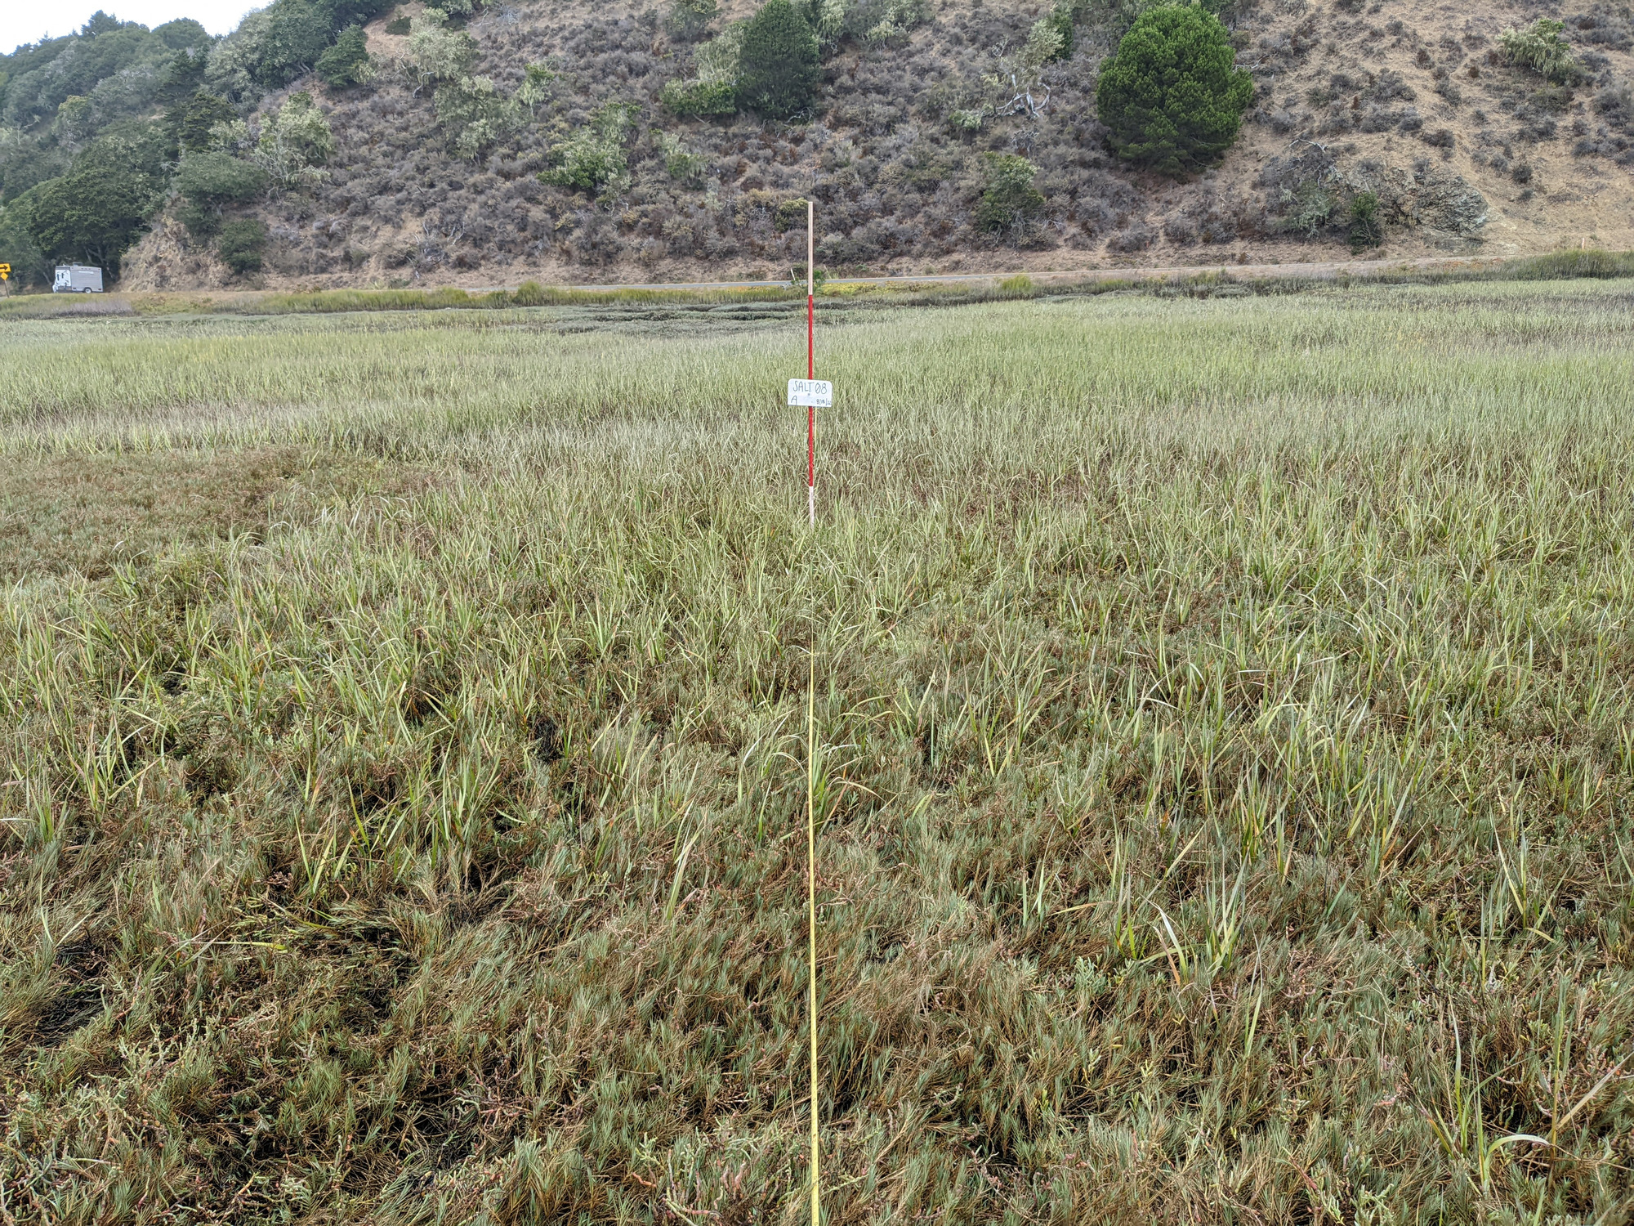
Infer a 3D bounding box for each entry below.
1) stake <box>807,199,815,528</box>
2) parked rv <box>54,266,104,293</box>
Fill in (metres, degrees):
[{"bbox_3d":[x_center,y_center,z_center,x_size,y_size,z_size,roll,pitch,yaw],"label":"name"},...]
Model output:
[{"bbox_3d":[-0.025,-1.196,6.727,0.023,1.850,0.023,-1,15,0],"label":"stake"},{"bbox_3d":[-64.900,-28.900,111.700,2.400,3.050,6.700,-14,20,-42],"label":"parked rv"}]

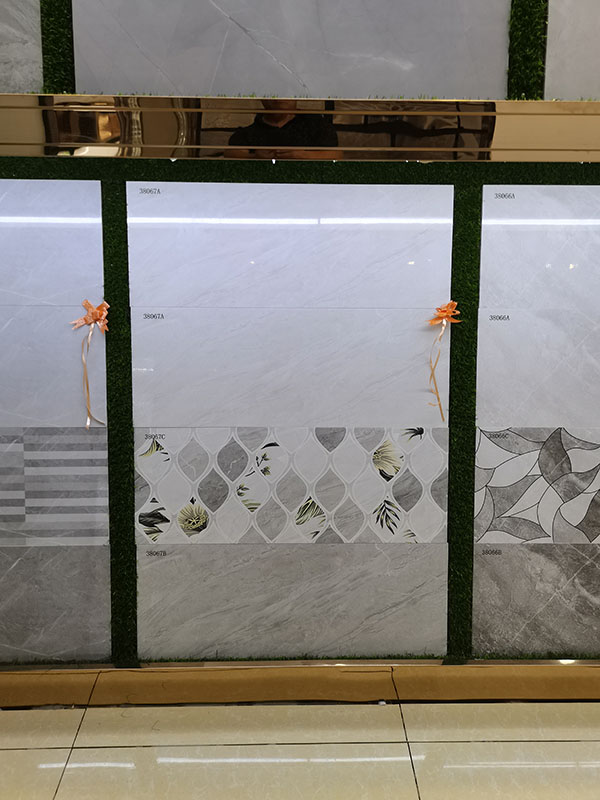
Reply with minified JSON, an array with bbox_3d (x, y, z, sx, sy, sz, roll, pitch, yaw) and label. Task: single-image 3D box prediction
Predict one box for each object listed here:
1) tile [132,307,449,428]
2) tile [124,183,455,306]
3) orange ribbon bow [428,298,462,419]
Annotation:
[{"bbox_3d":[-0.019,-0.080,1.509,0.800,0.300,0.012,0,4,-1],"label":"tile"},{"bbox_3d":[-0.020,-0.380,1.489,0.800,0.300,0.012,0,4,-1],"label":"tile"},{"bbox_3d":[0.358,-0.095,1.483,0.083,0.300,0.055,0,4,-1],"label":"orange ribbon bow"}]

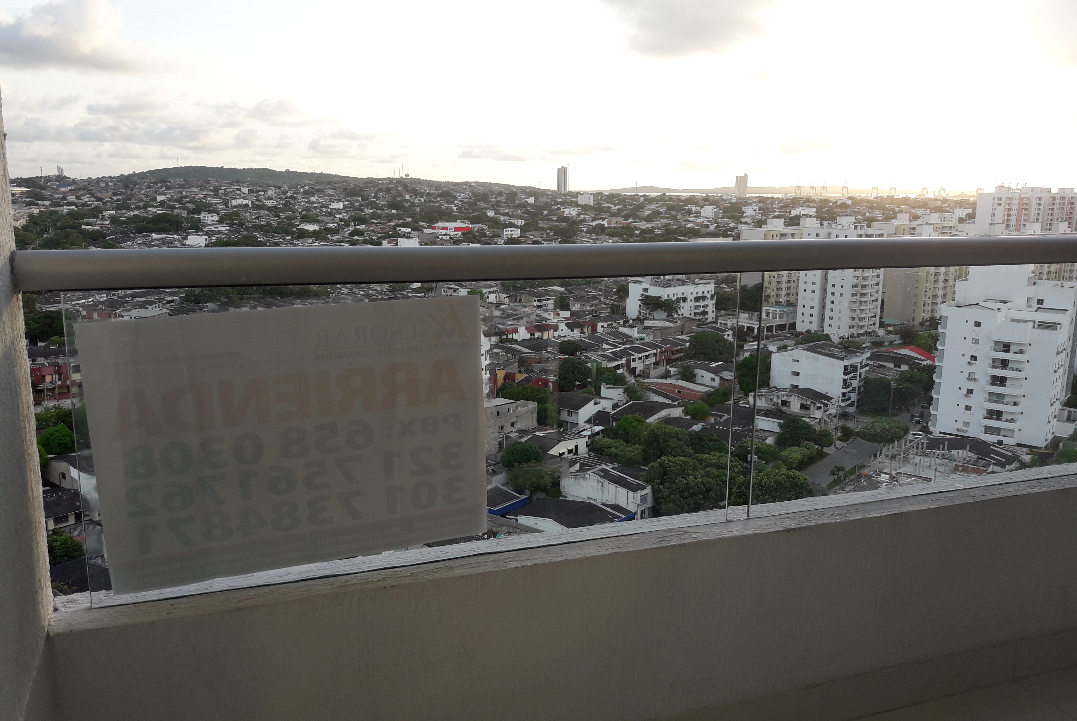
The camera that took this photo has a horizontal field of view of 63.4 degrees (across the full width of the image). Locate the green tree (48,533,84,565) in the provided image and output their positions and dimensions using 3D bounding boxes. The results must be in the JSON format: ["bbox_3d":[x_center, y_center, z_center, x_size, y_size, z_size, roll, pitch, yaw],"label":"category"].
[{"bbox_3d":[-51.530,20.930,94.770,4.800,4.800,4.500,-6,13,-29],"label":"green tree"}]

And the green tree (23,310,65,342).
[{"bbox_3d":[-131.200,-9.270,231.980,12.500,8.700,11.000,-6,13,-29],"label":"green tree"}]

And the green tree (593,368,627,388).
[{"bbox_3d":[16.160,4.300,195.700,7.560,5.720,7.330,1,11,5],"label":"green tree"}]

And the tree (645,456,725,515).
[{"bbox_3d":[20.140,17.390,121.230,11.120,8.900,10.790,2,11,10],"label":"tree"}]

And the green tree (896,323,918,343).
[{"bbox_3d":[103.650,-7.540,244.850,6.200,5.800,6.000,5,12,23],"label":"green tree"}]

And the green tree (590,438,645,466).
[{"bbox_3d":[11.640,14.140,130.240,8.200,5.300,6.800,2,11,5],"label":"green tree"}]

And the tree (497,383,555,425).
[{"bbox_3d":[-2.040,7.570,156.530,10.200,7.600,8.500,0,11,-1],"label":"tree"}]

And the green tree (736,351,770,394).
[{"bbox_3d":[43.450,3.000,177.090,6.800,9.300,6.500,3,12,14],"label":"green tree"}]

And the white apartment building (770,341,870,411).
[{"bbox_3d":[54.880,2.940,169.990,13.600,12.400,12.600,10,14,38],"label":"white apartment building"}]

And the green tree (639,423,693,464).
[{"bbox_3d":[20.830,13.850,141.860,8.910,7.840,8.640,2,11,9],"label":"green tree"}]

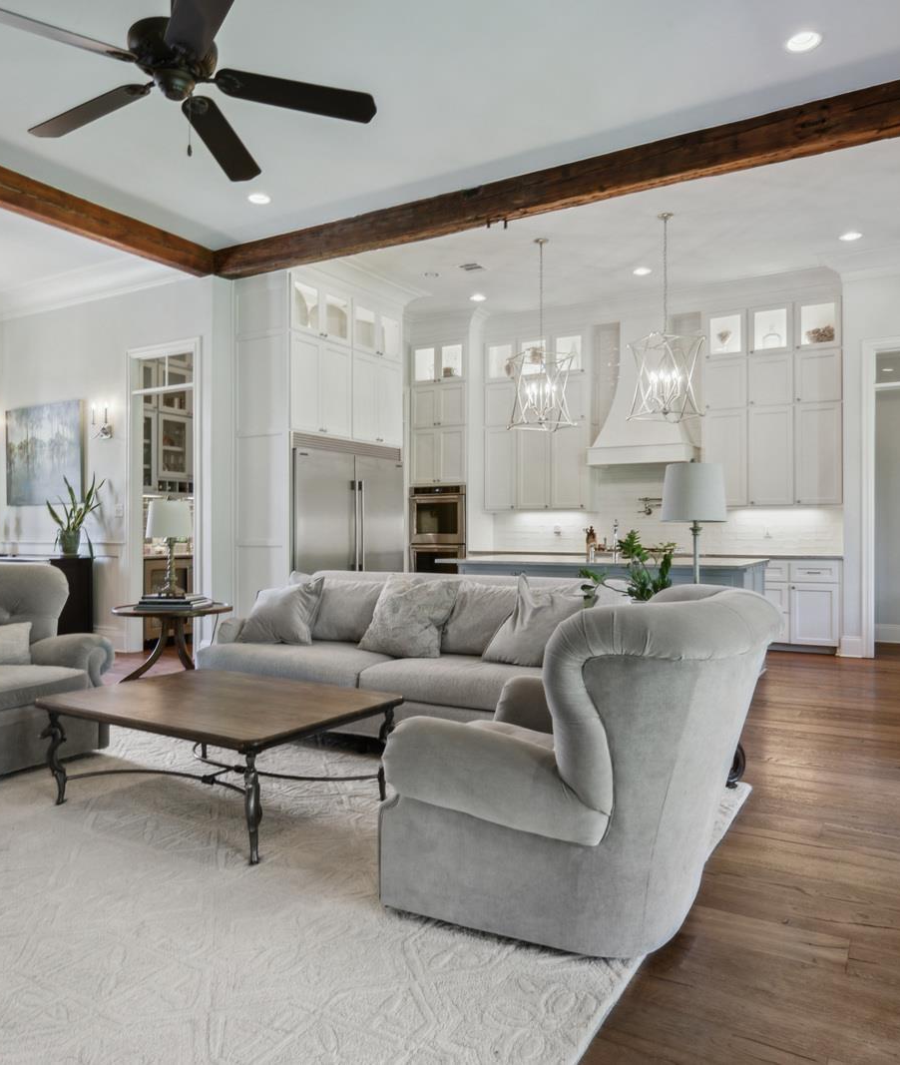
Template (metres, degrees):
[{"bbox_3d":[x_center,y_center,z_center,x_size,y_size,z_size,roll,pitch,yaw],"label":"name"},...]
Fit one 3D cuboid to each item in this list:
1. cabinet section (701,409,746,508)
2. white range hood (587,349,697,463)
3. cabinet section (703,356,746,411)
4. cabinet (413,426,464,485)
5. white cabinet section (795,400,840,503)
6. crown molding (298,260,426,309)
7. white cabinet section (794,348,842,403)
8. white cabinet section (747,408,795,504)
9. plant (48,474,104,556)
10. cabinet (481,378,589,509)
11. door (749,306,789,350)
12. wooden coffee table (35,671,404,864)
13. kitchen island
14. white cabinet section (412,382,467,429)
[{"bbox_3d":[2.954,-0.771,8.512,0.448,1.009,0.330,0,0,30],"label":"cabinet section"},{"bbox_3d":[2.087,-1.324,8.557,1.044,1.217,0.633,0,0,30],"label":"white range hood"},{"bbox_3d":[2.956,-1.552,8.510,0.441,0.527,0.330,0,0,30],"label":"cabinet section"},{"bbox_3d":[0.020,-0.893,9.699,0.745,0.645,0.600,0,0,30],"label":"cabinet"},{"bbox_3d":[3.732,-0.789,8.060,0.421,0.999,0.330,0,0,30],"label":"white cabinet section"},{"bbox_3d":[-0.796,-2.495,7.860,0.200,0.190,1.950,0,0,30],"label":"crown molding"},{"bbox_3d":[3.732,-1.548,8.060,0.421,0.501,0.330,0,0,30],"label":"white cabinet section"},{"bbox_3d":[3.348,-0.782,8.283,0.458,1.000,0.330,0,0,30],"label":"white cabinet section"},{"bbox_3d":[-3.657,-0.170,7.800,0.470,0.770,0.410,0,0,30],"label":"plant"},{"bbox_3d":[1.048,-1.020,9.405,1.320,1.490,0.340,0,0,30],"label":"cabinet"},{"bbox_3d":[3.274,-2.076,8.164,0.382,0.397,0.050,0,0,30],"label":"door"},{"bbox_3d":[-0.939,0.919,3.343,1.220,0.435,0.900,0,0,30],"label":"wooden coffee table"},{"bbox_3d":[1.277,0.688,6.739,2.490,0.915,1.280,0,0,30],"label":"kitchen island"},{"bbox_3d":[-0.026,-1.538,9.863,0.783,0.508,0.480,0,0,30],"label":"white cabinet section"}]

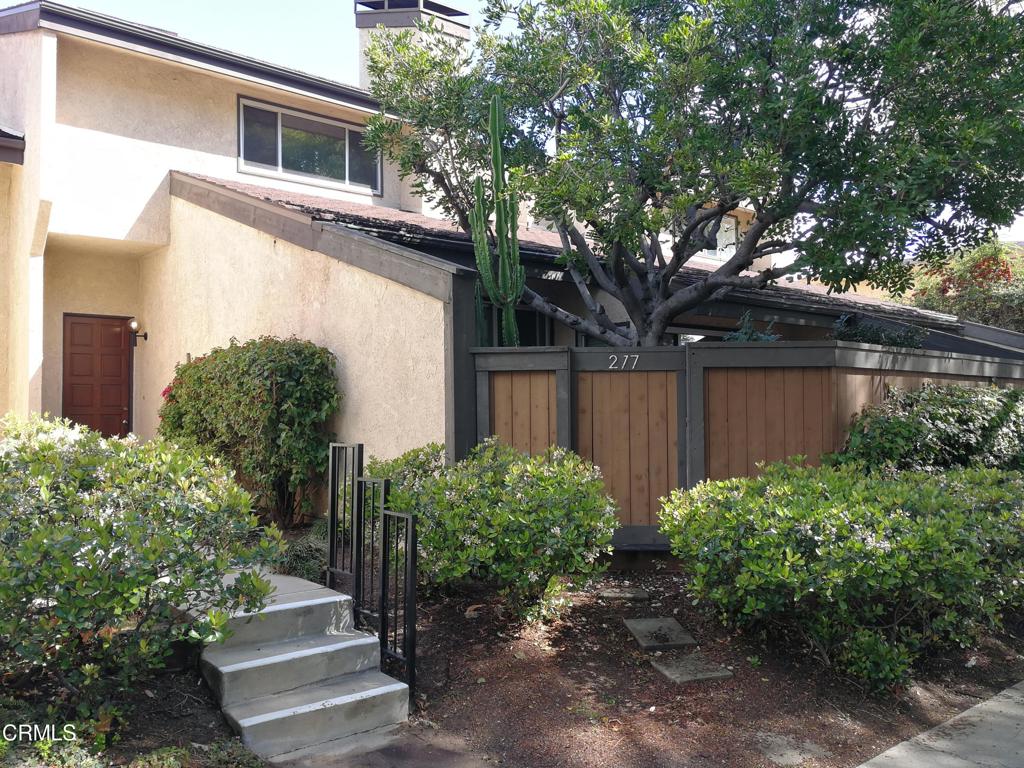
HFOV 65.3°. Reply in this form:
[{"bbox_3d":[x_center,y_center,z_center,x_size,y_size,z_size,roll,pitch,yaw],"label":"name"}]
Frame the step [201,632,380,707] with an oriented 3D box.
[{"bbox_3d":[-1.147,1.481,4.219,0.849,0.187,0.242,0,-1,-38],"label":"step"}]

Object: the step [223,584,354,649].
[{"bbox_3d":[-1.320,1.298,4.402,0.800,0.186,0.310,0,-1,-38],"label":"step"}]

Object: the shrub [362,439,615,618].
[{"bbox_3d":[-0.114,0.928,5.200,1.520,1.080,1.150,0,-1,0],"label":"shrub"}]

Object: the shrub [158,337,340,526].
[{"bbox_3d":[-2.556,0.463,7.666,0.980,1.653,2.042,0,-1,-41],"label":"shrub"}]

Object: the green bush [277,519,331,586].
[{"bbox_3d":[-1.410,1.133,5.400,0.380,0.340,0.400,0,-1,-41],"label":"green bush"}]

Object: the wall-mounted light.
[{"bbox_3d":[-5.412,-0.737,11.552,0.240,0.393,0.140,0,-1,-41],"label":"wall-mounted light"}]

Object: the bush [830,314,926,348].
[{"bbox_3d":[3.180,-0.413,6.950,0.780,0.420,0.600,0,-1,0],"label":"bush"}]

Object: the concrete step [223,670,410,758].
[{"bbox_3d":[-0.983,1.667,4.036,0.853,0.193,0.262,0,-1,-38],"label":"concrete step"}]

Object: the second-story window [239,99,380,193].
[{"bbox_3d":[-3.033,-3.611,12.300,2.450,1.170,0.120,0,-1,-41],"label":"second-story window"}]

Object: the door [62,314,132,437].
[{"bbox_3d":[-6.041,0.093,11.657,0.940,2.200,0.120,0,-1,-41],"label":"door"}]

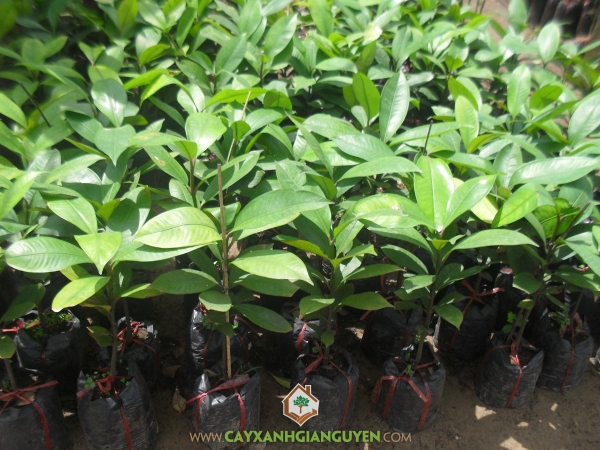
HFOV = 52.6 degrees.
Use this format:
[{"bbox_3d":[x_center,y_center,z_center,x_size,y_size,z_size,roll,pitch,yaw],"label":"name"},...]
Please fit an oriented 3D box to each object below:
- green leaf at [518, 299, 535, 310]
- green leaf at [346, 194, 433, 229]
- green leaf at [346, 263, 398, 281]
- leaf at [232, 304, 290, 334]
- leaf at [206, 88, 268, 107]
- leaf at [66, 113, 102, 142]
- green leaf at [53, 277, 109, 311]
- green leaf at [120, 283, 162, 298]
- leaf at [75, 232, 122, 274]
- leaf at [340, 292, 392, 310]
[{"bbox_3d":[0.468,0.164,1.252,0.035,0.009,0.024,-6,46,-8],"label":"green leaf"},{"bbox_3d":[0.199,-0.032,1.350,0.195,0.035,0.080,8,43,13],"label":"green leaf"},{"bbox_3d":[0.156,0.103,1.320,0.135,0.030,0.050,-5,26,-19],"label":"green leaf"},{"bbox_3d":[-0.073,0.174,1.144,0.121,0.018,0.050,20,49,12],"label":"leaf"},{"bbox_3d":[-0.165,-0.336,1.600,0.165,0.040,0.055,1,25,-7],"label":"leaf"},{"bbox_3d":[-0.521,-0.235,1.480,0.125,0.030,0.060,12,37,14],"label":"leaf"},{"bbox_3d":[-0.474,0.148,1.310,0.135,0.025,0.060,-28,45,-22],"label":"green leaf"},{"bbox_3d":[-0.309,0.130,1.190,0.100,0.030,0.050,0,25,-9],"label":"green leaf"},{"bbox_3d":[-0.346,0.049,1.040,0.085,0.030,0.100,-13,44,-12],"label":"leaf"},{"bbox_3d":[0.133,0.153,1.214,0.102,0.018,0.040,2,45,3],"label":"leaf"}]

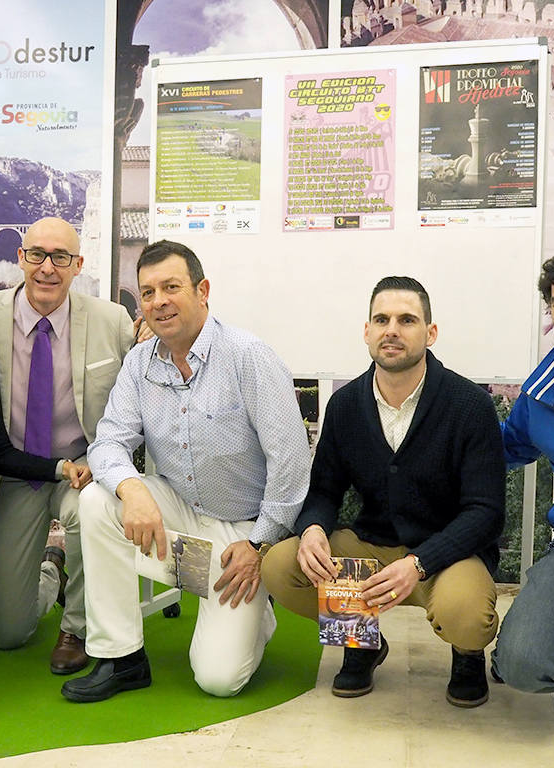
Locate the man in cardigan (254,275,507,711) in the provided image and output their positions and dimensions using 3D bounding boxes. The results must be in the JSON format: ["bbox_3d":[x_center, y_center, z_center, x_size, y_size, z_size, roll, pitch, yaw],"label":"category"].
[{"bbox_3d":[0.325,0.270,2.460,0.600,1.090,0.660,1,1,12],"label":"man in cardigan"}]

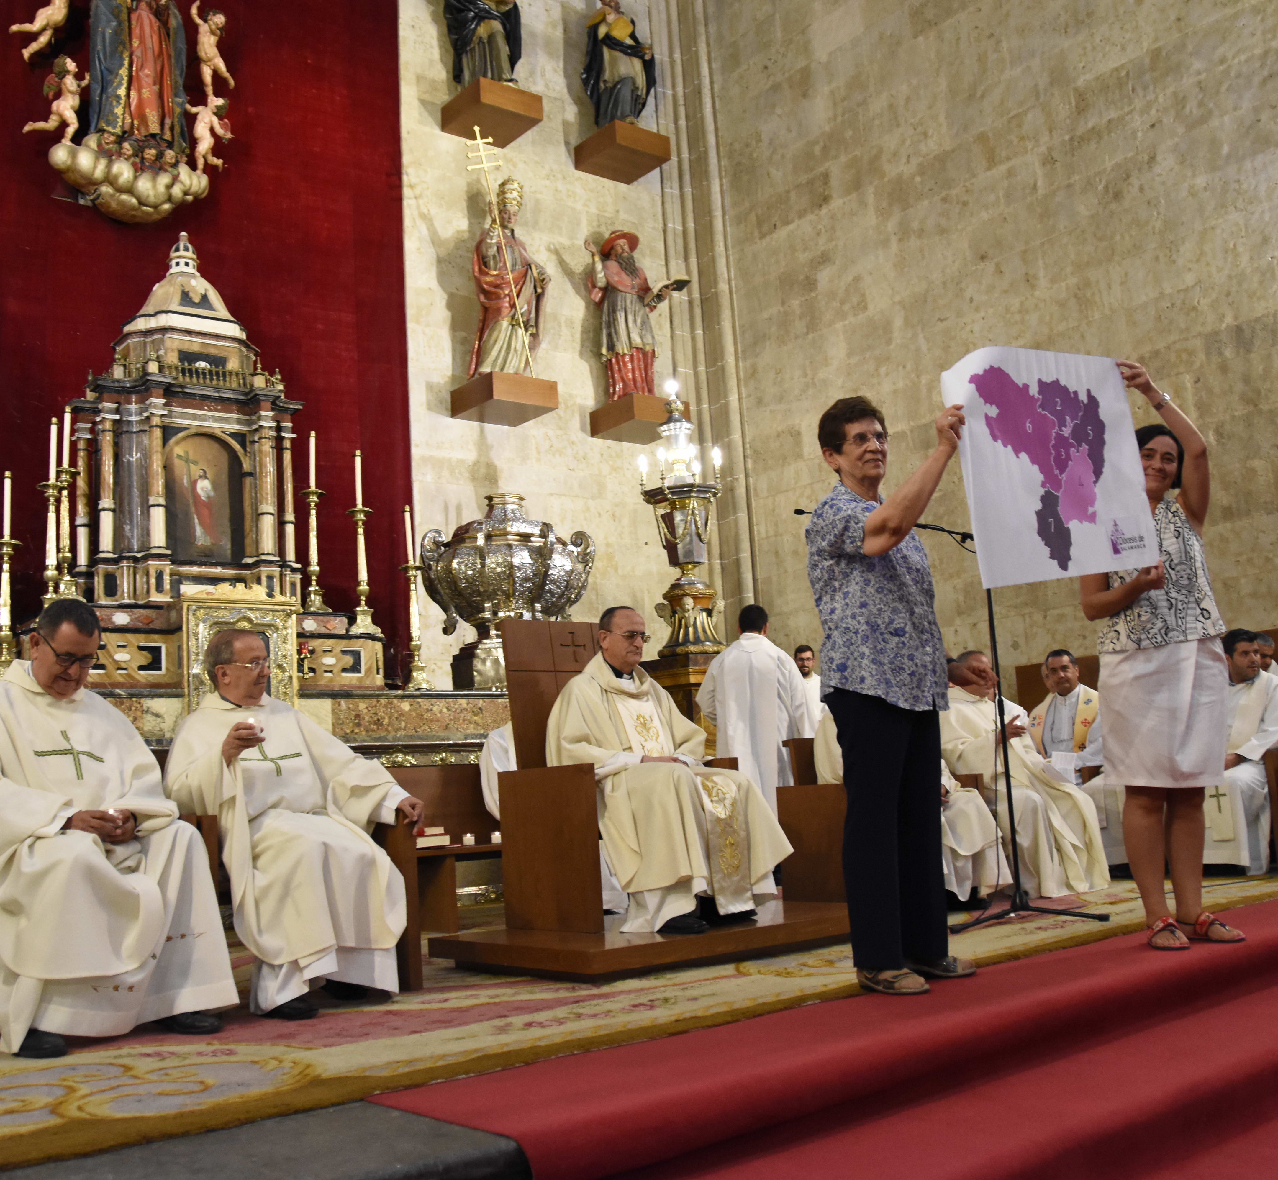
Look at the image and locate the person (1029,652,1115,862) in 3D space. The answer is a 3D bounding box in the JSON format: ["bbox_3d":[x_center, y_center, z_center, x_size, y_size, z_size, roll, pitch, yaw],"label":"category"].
[{"bbox_3d":[2.392,0.930,7.526,0.662,1.242,0.835,-11,-11,41],"label":"person"}]

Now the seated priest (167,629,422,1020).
[{"bbox_3d":[-1.149,0.685,4.294,0.753,1.232,0.865,2,-10,-34],"label":"seated priest"}]

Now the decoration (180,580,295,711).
[{"bbox_3d":[-2.627,0.484,8.787,0.774,1.059,0.204,3,-11,-38],"label":"decoration"}]

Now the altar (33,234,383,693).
[{"bbox_3d":[-3.130,-0.877,9.191,2.350,3.250,0.950,3,-11,-39],"label":"altar"}]

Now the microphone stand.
[{"bbox_3d":[1.133,0.493,5.128,1.050,1.540,0.580,-7,-9,20],"label":"microphone stand"}]

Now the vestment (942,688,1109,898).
[{"bbox_3d":[1.746,0.921,6.364,0.712,0.987,0.835,2,-10,-34],"label":"vestment"}]

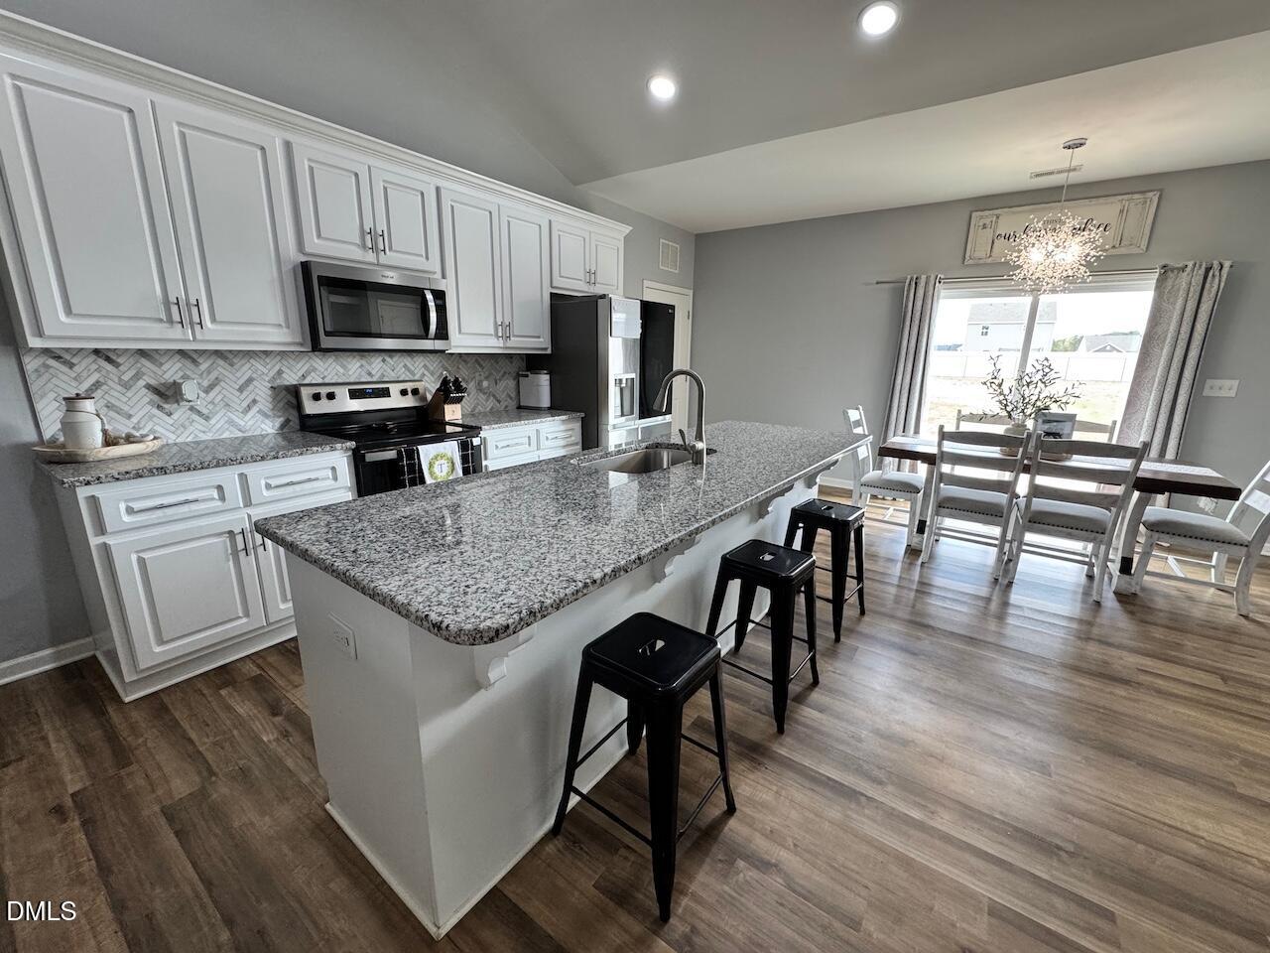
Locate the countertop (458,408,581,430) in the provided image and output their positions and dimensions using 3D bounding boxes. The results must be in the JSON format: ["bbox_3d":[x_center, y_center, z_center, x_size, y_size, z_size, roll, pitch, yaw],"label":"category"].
[{"bbox_3d":[-0.896,-0.423,3.705,0.622,0.035,0.946,11,17,35],"label":"countertop"}]

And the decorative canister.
[{"bbox_3d":[-2.252,-0.214,2.091,0.125,0.245,0.125,11,17,34],"label":"decorative canister"}]

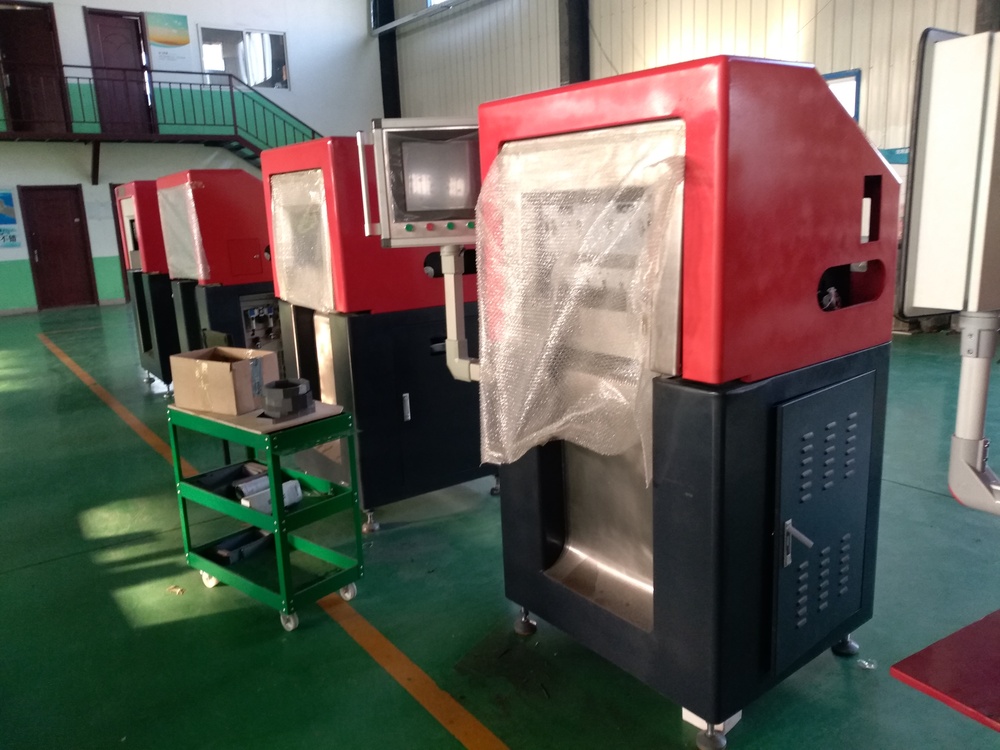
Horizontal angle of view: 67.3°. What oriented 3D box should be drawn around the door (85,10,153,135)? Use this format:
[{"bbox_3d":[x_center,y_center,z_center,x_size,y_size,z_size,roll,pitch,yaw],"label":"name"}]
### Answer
[{"bbox_3d":[-6.666,-5.316,13.276,0.945,2.107,0.098,-11,15,-34],"label":"door"}]

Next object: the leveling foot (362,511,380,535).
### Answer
[{"bbox_3d":[-0.583,0.657,3.382,0.080,0.094,0.080,-3,13,1],"label":"leveling foot"}]

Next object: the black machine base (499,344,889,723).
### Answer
[{"bbox_3d":[0.590,0.343,2.439,0.811,0.904,0.888,-11,16,-35],"label":"black machine base"}]

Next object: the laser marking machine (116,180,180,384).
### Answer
[{"bbox_3d":[-2.785,-0.825,6.732,0.833,1.724,0.889,-11,15,-34],"label":"laser marking machine"}]

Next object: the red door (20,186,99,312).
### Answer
[{"bbox_3d":[-7.689,-2.219,13.132,0.955,2.128,0.098,-11,15,-34],"label":"red door"}]

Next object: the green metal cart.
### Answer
[{"bbox_3d":[-0.916,0.497,2.933,0.682,0.761,0.337,8,16,38],"label":"green metal cart"}]

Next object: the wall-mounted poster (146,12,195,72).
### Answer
[{"bbox_3d":[-5.979,-6.015,13.642,0.703,1.000,0.020,-11,15,-34],"label":"wall-mounted poster"}]

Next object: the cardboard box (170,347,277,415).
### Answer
[{"bbox_3d":[-1.064,0.018,2.923,0.346,0.198,0.219,5,15,30],"label":"cardboard box"}]

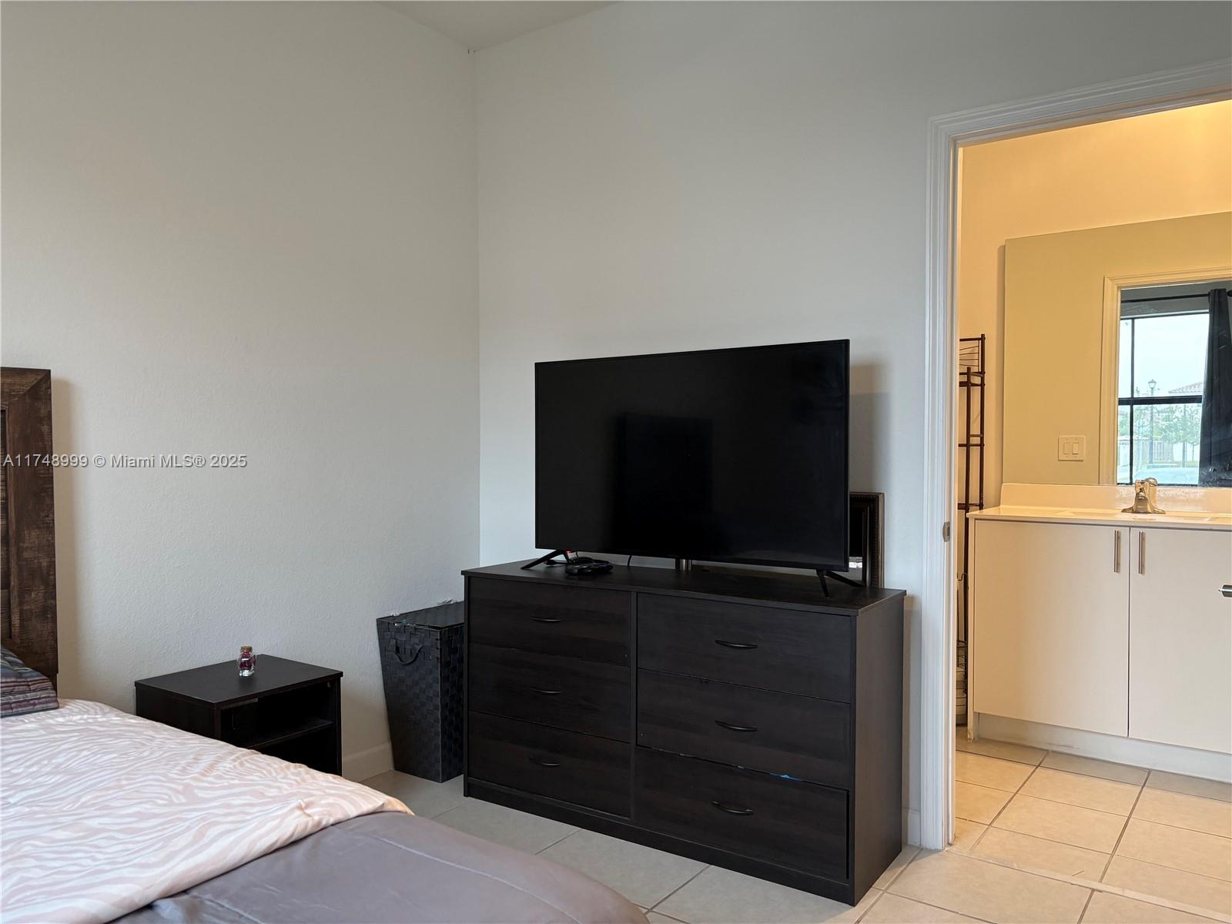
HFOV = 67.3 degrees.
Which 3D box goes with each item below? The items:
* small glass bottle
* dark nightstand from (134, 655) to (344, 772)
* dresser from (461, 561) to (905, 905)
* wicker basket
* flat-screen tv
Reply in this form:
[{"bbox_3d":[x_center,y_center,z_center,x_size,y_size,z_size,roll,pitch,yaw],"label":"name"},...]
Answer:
[{"bbox_3d":[-1.054,0.563,2.637,0.049,0.087,0.049,1,1,34],"label":"small glass bottle"},{"bbox_3d":[-1.058,0.867,2.621,0.381,0.521,0.393,1,1,34],"label":"dark nightstand"},{"bbox_3d":[0.160,0.745,2.881,1.354,0.758,0.402,1,1,34],"label":"dresser"},{"bbox_3d":[-0.588,0.835,3.401,0.323,0.555,0.455,1,1,36],"label":"wicker basket"},{"bbox_3d":[0.209,-0.021,2.934,1.121,0.648,0.080,1,1,34],"label":"flat-screen tv"}]

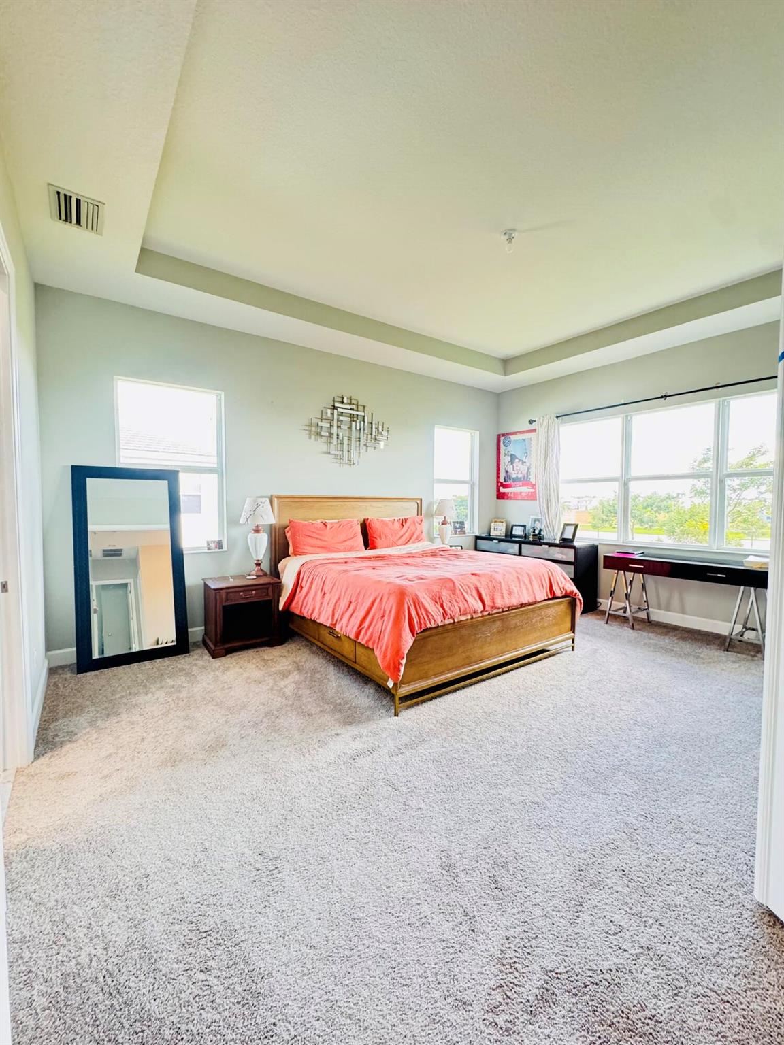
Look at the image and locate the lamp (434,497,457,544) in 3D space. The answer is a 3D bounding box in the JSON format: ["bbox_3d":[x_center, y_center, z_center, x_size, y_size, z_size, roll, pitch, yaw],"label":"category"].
[{"bbox_3d":[0.709,0.069,5.685,0.332,0.780,0.332,0,3,0],"label":"lamp"}]

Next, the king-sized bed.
[{"bbox_3d":[0.203,0.451,4.144,2.167,1.434,2.255,-2,3,-36],"label":"king-sized bed"}]

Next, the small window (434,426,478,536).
[{"bbox_3d":[0.911,-0.575,6.150,0.877,1.542,0.115,-2,3,-36],"label":"small window"}]

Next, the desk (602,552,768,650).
[{"bbox_3d":[2.998,0.773,4.302,0.547,0.778,1.478,-2,3,-36],"label":"desk"}]

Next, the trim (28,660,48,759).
[{"bbox_3d":[-2.371,1.149,2.858,0.018,0.135,1.462,-2,3,-36],"label":"trim"}]

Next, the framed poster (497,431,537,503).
[{"bbox_3d":[1.844,-0.842,6.296,0.027,1.015,0.716,-2,3,-36],"label":"framed poster"}]

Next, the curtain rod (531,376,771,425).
[{"bbox_3d":[2.933,-1.380,4.722,0.095,0.058,3.290,-2,3,-36],"label":"curtain rod"}]

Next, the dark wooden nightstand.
[{"bbox_3d":[-1.419,0.860,4.018,0.634,0.599,0.499,-2,3,-36],"label":"dark wooden nightstand"}]

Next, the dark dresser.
[{"bbox_3d":[1.918,0.662,5.823,0.533,0.851,1.577,-2,3,-36],"label":"dark dresser"}]

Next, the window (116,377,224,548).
[{"bbox_3d":[-2.050,-0.486,3.989,0.907,1.569,0.115,-2,3,-36],"label":"window"}]

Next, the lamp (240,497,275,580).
[{"bbox_3d":[-1.320,0.148,4.164,0.354,0.802,0.354,-2,3,-36],"label":"lamp"}]

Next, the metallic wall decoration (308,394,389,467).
[{"bbox_3d":[-0.484,-1.063,4.988,1.114,0.828,0.074,-2,3,-36],"label":"metallic wall decoration"}]

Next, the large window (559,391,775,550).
[{"bbox_3d":[3.088,-0.501,4.745,0.115,1.551,2.700,-2,3,-36],"label":"large window"}]

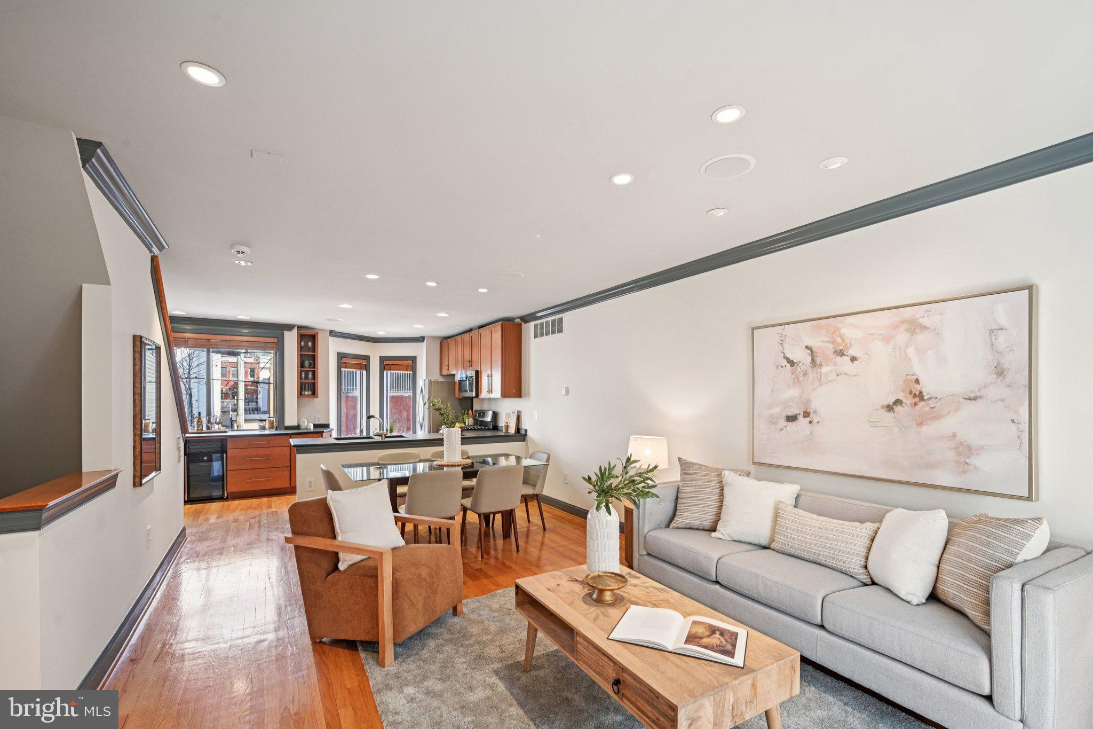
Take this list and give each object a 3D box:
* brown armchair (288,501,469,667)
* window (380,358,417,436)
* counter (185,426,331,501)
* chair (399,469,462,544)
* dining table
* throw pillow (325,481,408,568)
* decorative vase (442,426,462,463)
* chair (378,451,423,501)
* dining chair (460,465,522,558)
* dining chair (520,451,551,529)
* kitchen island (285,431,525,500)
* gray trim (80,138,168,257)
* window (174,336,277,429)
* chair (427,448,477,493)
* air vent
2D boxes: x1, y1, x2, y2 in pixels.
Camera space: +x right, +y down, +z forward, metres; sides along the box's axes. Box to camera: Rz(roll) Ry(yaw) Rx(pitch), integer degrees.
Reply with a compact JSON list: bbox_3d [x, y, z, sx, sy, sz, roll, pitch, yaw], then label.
[{"bbox_3d":[-1.061,1.244,3.052,0.820,0.770,0.730,-1,-4,24],"label":"brown armchair"},{"bbox_3d":[-3.020,0.657,9.870,0.760,1.620,0.130,-1,-3,10],"label":"window"},{"bbox_3d":[-4.226,1.467,7.324,1.900,0.910,0.830,2,-4,-31],"label":"counter"},{"bbox_3d":[-1.047,1.309,4.291,0.480,0.810,0.560,2,-4,-31],"label":"chair"},{"bbox_3d":[-0.990,1.347,4.720,1.780,0.743,0.995,1,-3,-29],"label":"dining table"},{"bbox_3d":[-1.121,0.976,3.000,0.140,0.440,0.440,-25,-14,30],"label":"throw pillow"},{"bbox_3d":[-0.936,0.800,4.850,0.182,0.345,0.182,1,-3,-29],"label":"decorative vase"},{"bbox_3d":[-1.520,1.352,5.210,0.480,0.800,0.530,1,-3,-29],"label":"chair"},{"bbox_3d":[-0.533,1.330,4.588,0.480,0.810,0.560,2,-4,-31],"label":"dining chair"},{"bbox_3d":[-0.300,1.374,5.237,0.560,0.820,0.480,2,-4,-31],"label":"dining chair"},{"bbox_3d":[-1.756,1.408,6.462,2.900,0.910,0.880,2,-4,-31],"label":"kitchen island"},{"bbox_3d":[-2.400,-0.880,2.829,0.092,0.103,1.612,1,-4,-30],"label":"gray trim"},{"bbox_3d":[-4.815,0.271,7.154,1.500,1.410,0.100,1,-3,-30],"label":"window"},{"bbox_3d":[-0.989,1.387,5.429,0.480,0.810,0.560,2,-4,-31],"label":"chair"},{"bbox_3d":[0.007,-0.474,6.302,0.030,0.215,0.822,1,-3,-30],"label":"air vent"}]

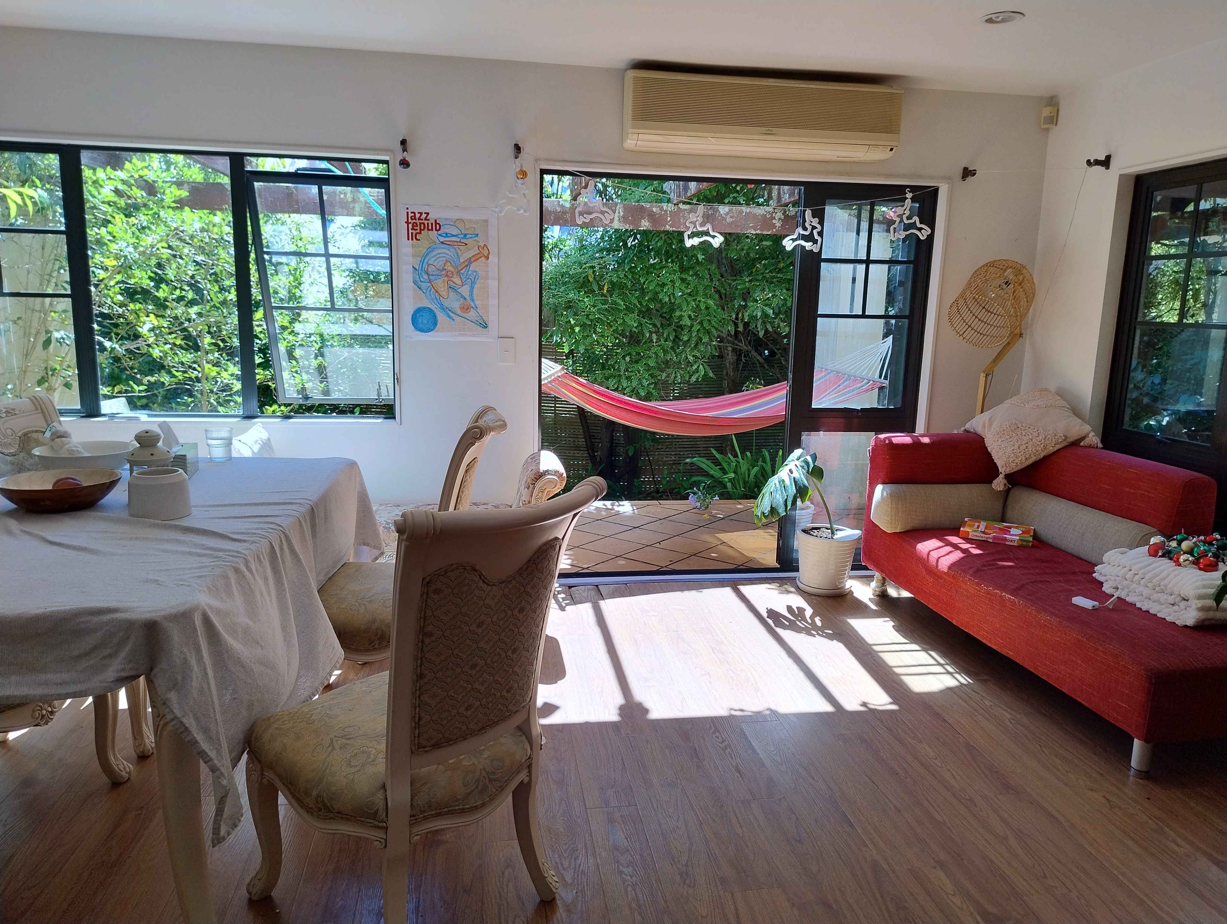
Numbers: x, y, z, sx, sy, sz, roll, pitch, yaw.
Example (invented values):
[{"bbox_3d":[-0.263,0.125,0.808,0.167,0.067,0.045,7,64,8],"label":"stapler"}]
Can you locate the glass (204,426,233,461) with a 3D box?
[{"bbox_3d":[-1.421,-0.064,3.084,0.100,0.112,0.100,0,11,-9],"label":"glass"}]

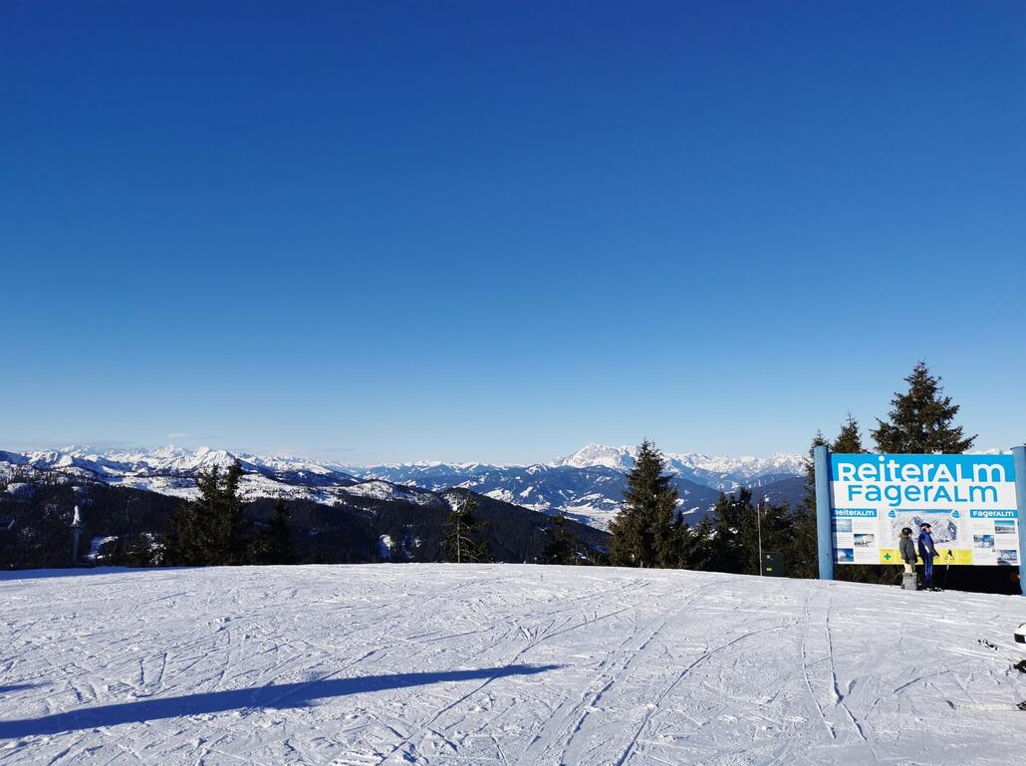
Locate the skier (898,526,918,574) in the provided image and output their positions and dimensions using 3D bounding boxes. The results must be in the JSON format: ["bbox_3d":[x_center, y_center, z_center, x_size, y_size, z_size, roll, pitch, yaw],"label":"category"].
[{"bbox_3d":[10.540,4.670,21.336,0.460,1.619,0.500,3,-6,-25],"label":"skier"}]

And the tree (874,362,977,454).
[{"bbox_3d":[14.246,3.229,27.816,4.516,8.046,4.516,0,-6,0],"label":"tree"}]

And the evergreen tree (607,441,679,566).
[{"bbox_3d":[5.304,5.138,32.647,2.875,5.551,2.875,0,-6,0],"label":"evergreen tree"}]

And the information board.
[{"bbox_3d":[11.464,3.517,22.308,5.217,3.098,0.150,0,-6,0],"label":"information board"}]

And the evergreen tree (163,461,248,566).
[{"bbox_3d":[-13.665,5.986,35.576,3.763,5.042,3.763,0,-6,0],"label":"evergreen tree"}]

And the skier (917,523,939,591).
[{"bbox_3d":[11.023,4.609,21.242,0.520,1.768,0.500,1,-6,-10],"label":"skier"}]

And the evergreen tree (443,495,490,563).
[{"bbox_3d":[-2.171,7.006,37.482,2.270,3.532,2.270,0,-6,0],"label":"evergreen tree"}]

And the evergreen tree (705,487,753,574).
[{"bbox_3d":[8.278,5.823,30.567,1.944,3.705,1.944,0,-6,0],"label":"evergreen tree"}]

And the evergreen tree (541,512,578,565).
[{"bbox_3d":[2.447,8.180,41.383,1.881,3.143,1.881,0,-6,0],"label":"evergreen tree"}]

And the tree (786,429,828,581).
[{"bbox_3d":[9.750,4.066,25.720,2.006,5.055,2.006,0,-6,0],"label":"tree"}]

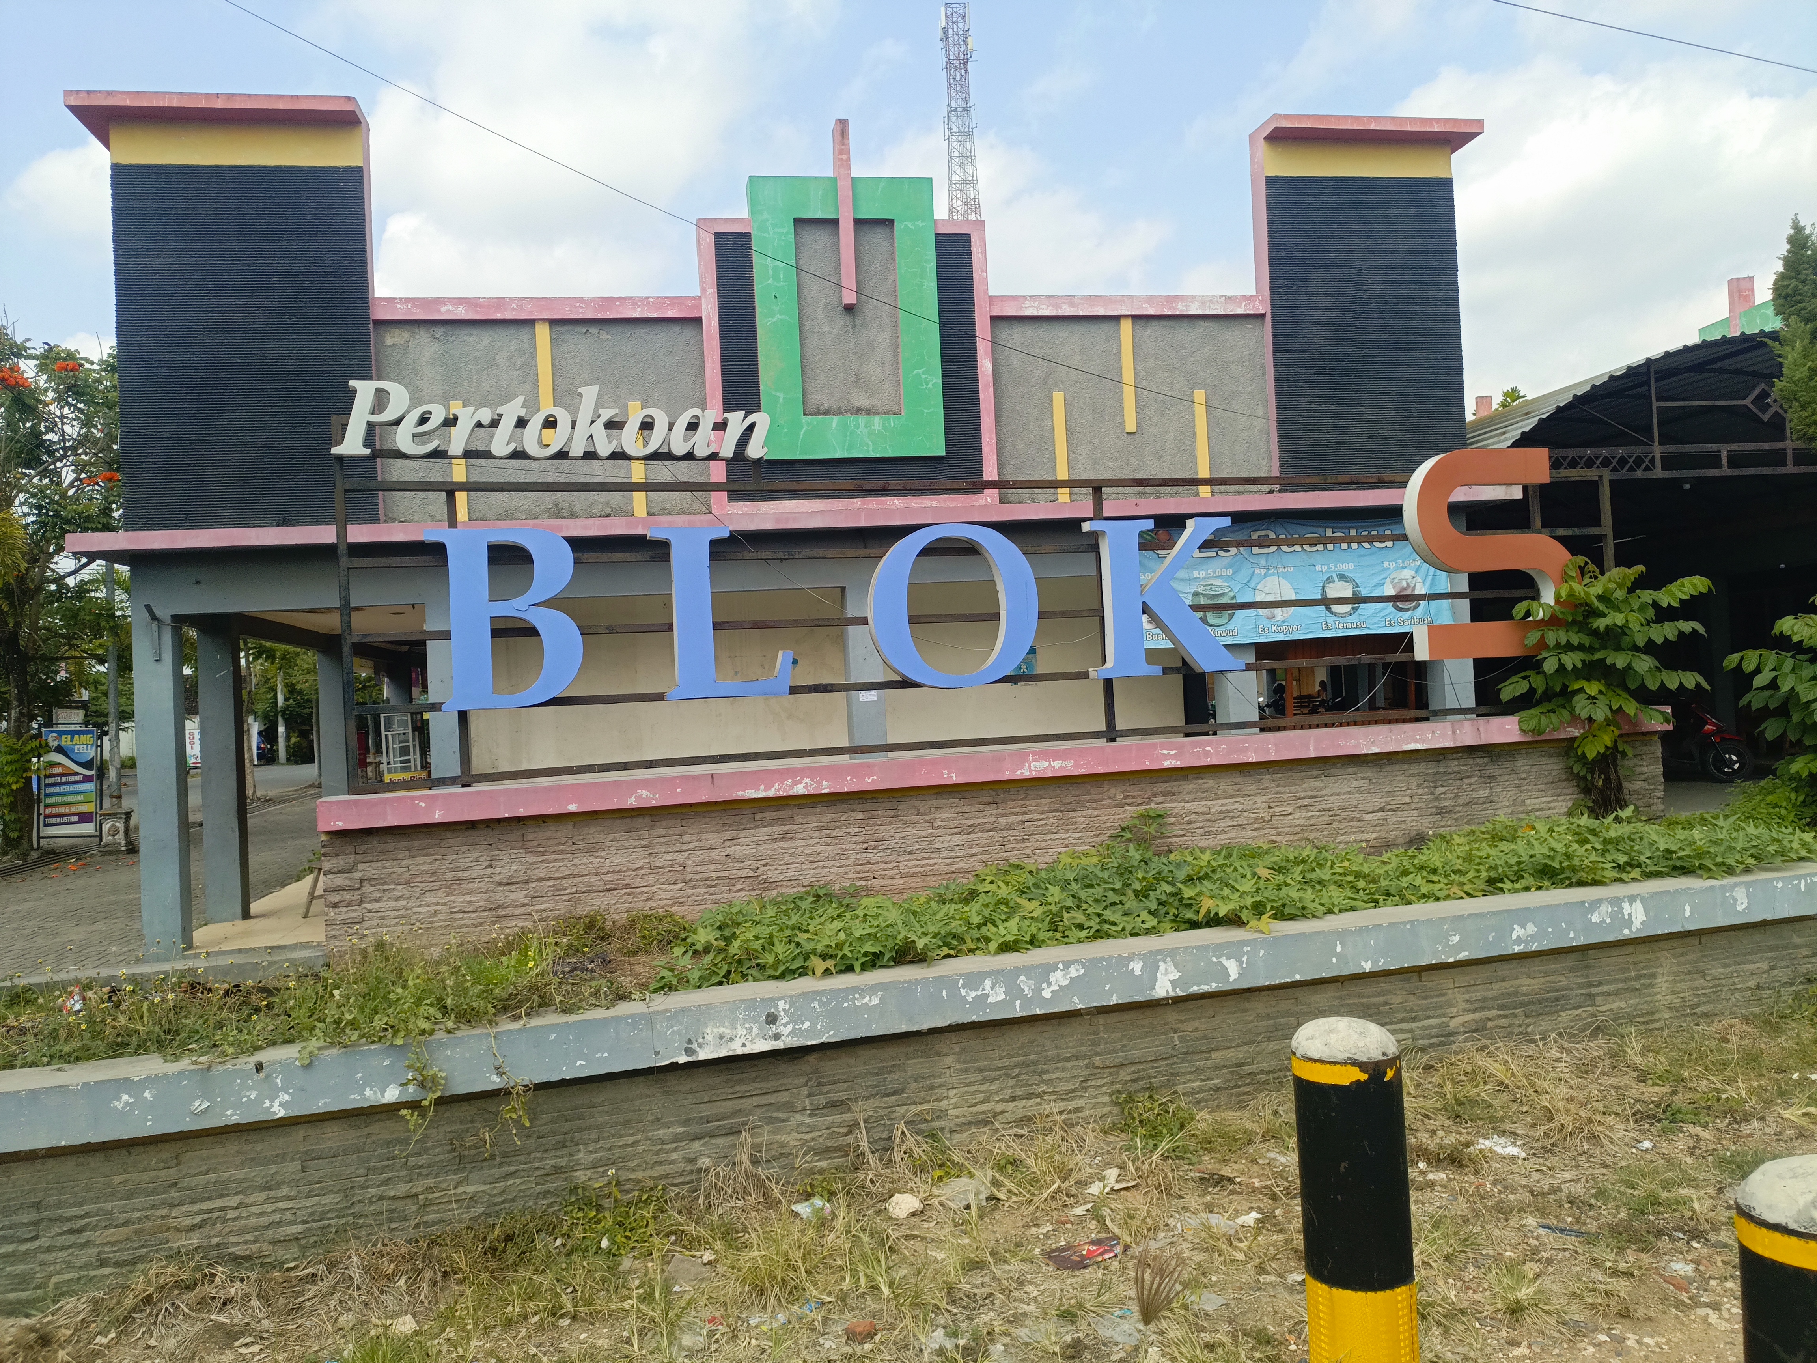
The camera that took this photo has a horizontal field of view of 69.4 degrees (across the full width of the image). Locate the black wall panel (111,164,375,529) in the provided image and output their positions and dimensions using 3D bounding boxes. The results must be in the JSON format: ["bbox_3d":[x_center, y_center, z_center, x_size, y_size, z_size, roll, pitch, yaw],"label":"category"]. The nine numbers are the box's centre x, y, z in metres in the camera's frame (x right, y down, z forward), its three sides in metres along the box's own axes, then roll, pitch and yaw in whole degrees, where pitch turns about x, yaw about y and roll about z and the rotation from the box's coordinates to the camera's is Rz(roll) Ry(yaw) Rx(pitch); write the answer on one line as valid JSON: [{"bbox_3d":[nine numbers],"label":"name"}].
[{"bbox_3d":[-4.762,-2.371,9.492,1.715,2.664,0.160,-3,-1,-9],"label":"black wall panel"}]

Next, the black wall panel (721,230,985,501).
[{"bbox_3d":[-0.452,-2.417,10.124,1.977,2.046,0.160,-3,-1,-9],"label":"black wall panel"}]

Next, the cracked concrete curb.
[{"bbox_3d":[0.691,1.044,4.679,6.796,0.168,0.243,-3,-1,-19],"label":"cracked concrete curb"}]

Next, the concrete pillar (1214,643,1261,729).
[{"bbox_3d":[2.699,0.361,10.666,0.250,2.430,0.260,-3,-1,-9],"label":"concrete pillar"}]

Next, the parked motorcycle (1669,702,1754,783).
[{"bbox_3d":[9.542,0.762,16.560,1.870,1.060,0.680,-4,-1,25],"label":"parked motorcycle"}]

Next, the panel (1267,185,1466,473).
[{"bbox_3d":[4.122,-3.134,11.913,1.842,2.845,0.180,-3,-1,-10],"label":"panel"}]

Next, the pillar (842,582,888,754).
[{"bbox_3d":[-0.334,0.488,11.152,0.285,2.588,0.285,-3,-1,-10],"label":"pillar"}]

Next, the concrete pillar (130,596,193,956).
[{"bbox_3d":[-5.326,0.741,9.390,0.268,2.430,0.230,-3,-1,-9],"label":"concrete pillar"}]

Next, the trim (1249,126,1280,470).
[{"bbox_3d":[3.235,-3.283,11.816,0.120,3.243,0.300,-3,-1,-10],"label":"trim"}]

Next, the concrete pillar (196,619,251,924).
[{"bbox_3d":[-6.178,0.855,11.855,0.285,2.588,0.275,-3,-1,-10],"label":"concrete pillar"}]

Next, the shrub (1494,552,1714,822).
[{"bbox_3d":[5.803,0.093,10.909,1.580,2.200,1.350,-3,-1,-10],"label":"shrub"}]

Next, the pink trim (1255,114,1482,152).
[{"bbox_3d":[3.781,-4.520,10.838,1.784,0.108,0.410,-3,-1,-9],"label":"pink trim"}]

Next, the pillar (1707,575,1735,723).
[{"bbox_3d":[10.524,-0.054,17.090,0.290,2.624,0.290,-3,-1,-10],"label":"pillar"}]

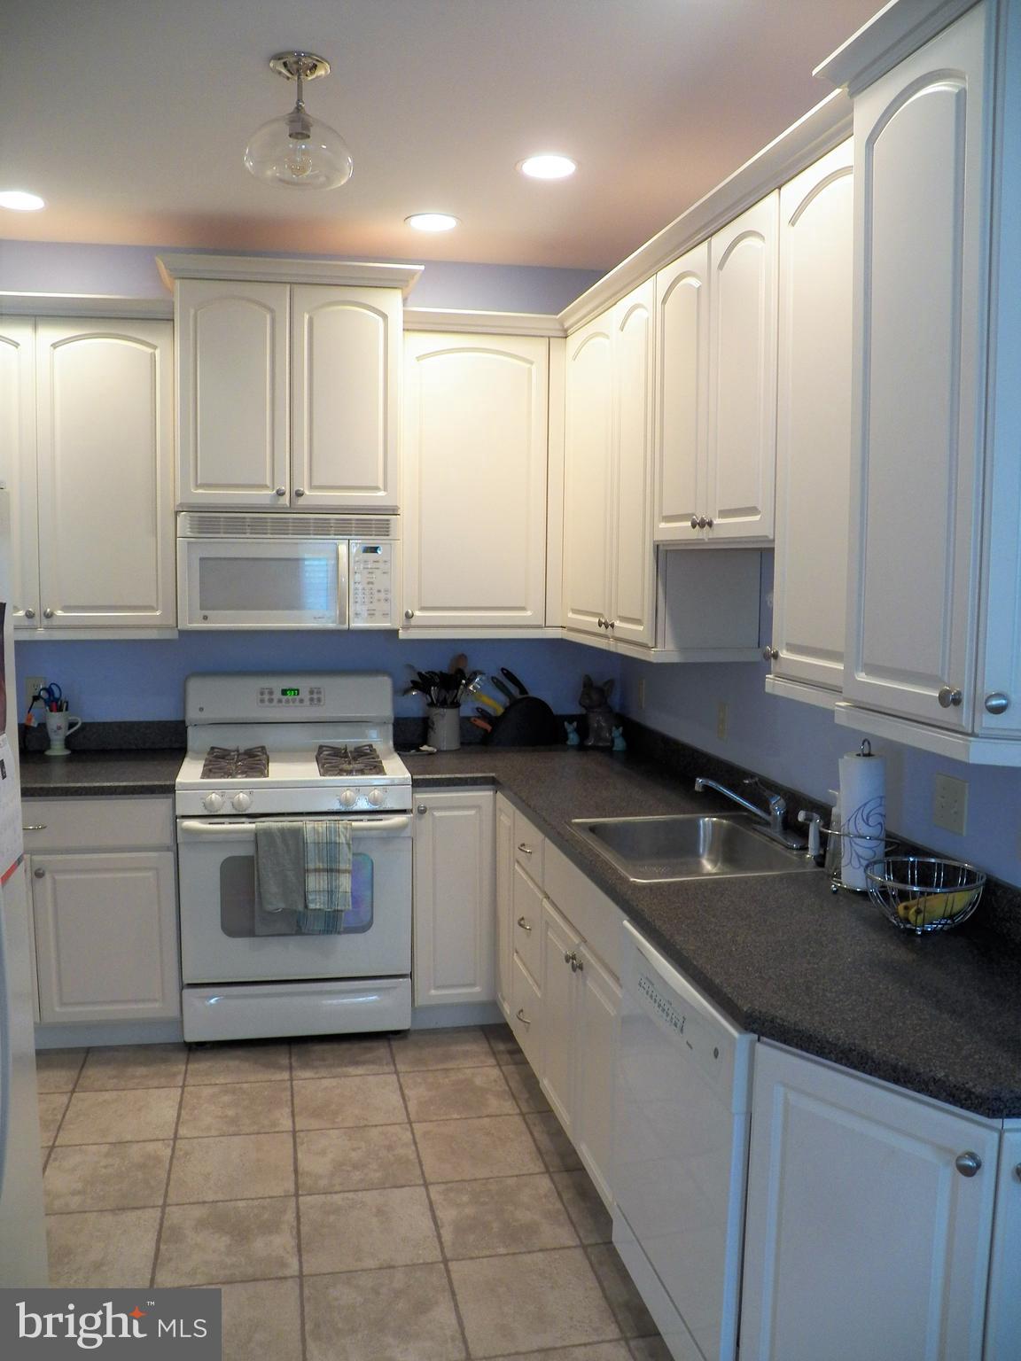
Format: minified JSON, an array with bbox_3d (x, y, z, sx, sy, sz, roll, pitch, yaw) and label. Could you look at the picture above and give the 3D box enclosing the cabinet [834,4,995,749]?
[{"bbox_3d":[0.790,-0.429,1.730,0.370,1.075,0.385,-1,7,-12],"label":"cabinet"}]

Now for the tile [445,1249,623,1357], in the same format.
[{"bbox_3d":[0.046,1.352,2.409,0.327,0.012,0.327,-1,6,-12],"label":"tile"}]

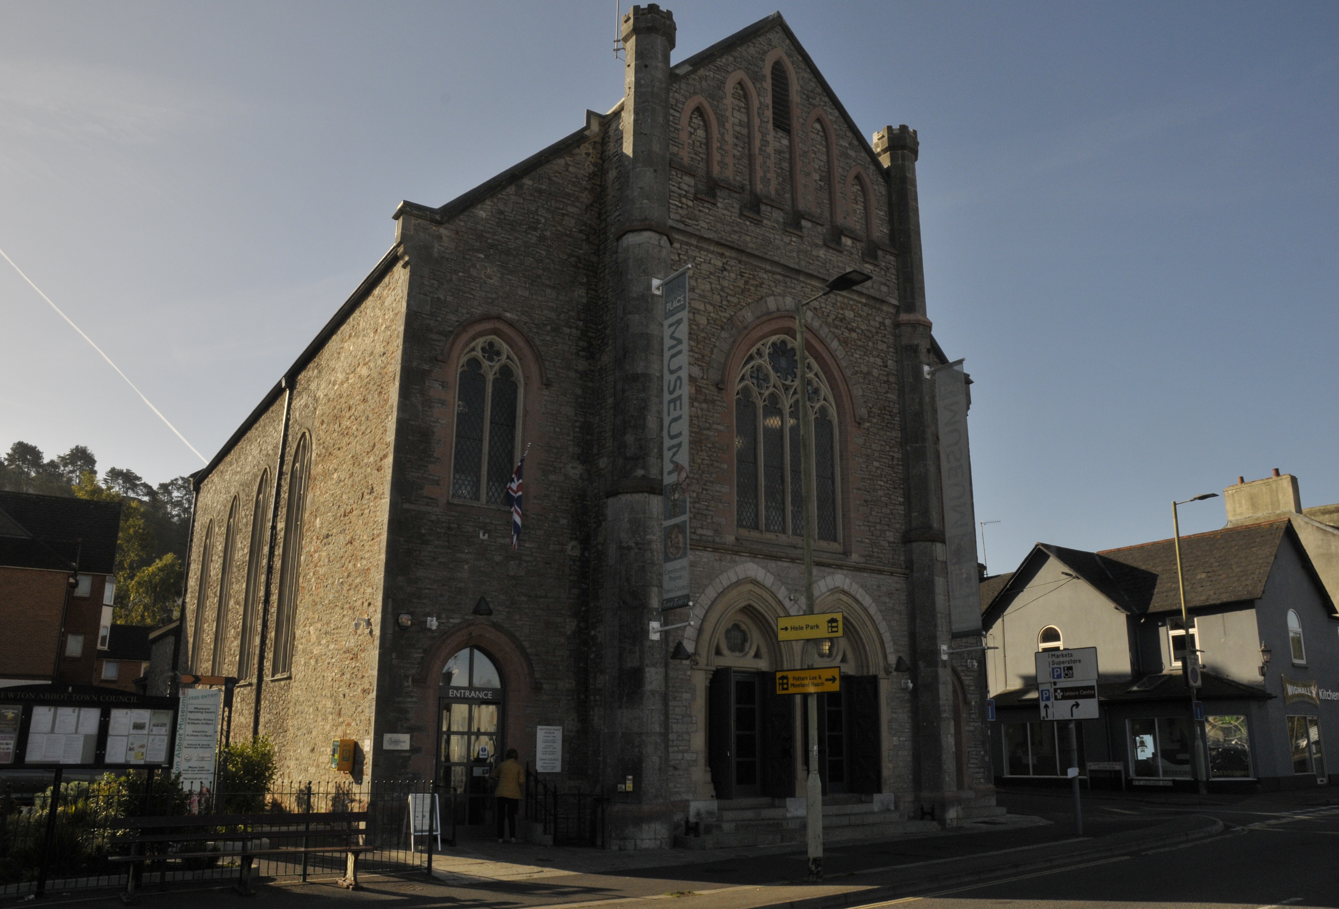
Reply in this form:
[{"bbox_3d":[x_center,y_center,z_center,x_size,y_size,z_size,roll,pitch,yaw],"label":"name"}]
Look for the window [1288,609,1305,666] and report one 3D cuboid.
[{"bbox_3d":[19.628,5.711,32.118,1.200,1.780,0.160,13,-20,-37],"label":"window"}]

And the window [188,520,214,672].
[{"bbox_3d":[-15.544,4.898,34.227,0.291,5.723,1.746,10,-19,-32],"label":"window"}]

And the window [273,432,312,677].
[{"bbox_3d":[-8.661,2.181,23.500,0.300,5.700,1.850,11,-19,-33],"label":"window"}]

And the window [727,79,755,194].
[{"bbox_3d":[1.623,-7.347,23.754,0.725,2.989,0.294,10,-19,-32],"label":"window"}]

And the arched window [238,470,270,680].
[{"bbox_3d":[-11.102,3.154,27.742,0.291,5.869,1.843,10,-19,-32],"label":"arched window"}]

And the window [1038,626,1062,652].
[{"bbox_3d":[12.617,6.450,33.981,0.200,1.500,0.950,9,-18,-29],"label":"window"}]

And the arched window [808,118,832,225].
[{"bbox_3d":[3.658,-6.875,25.019,0.725,2.940,0.294,10,-19,-32],"label":"arched window"}]

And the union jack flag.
[{"bbox_3d":[-2.657,0.787,17.639,0.250,1.700,0.800,11,-19,-33],"label":"union jack flag"}]

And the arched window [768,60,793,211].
[{"bbox_3d":[2.645,-7.657,24.545,0.725,4.096,0.294,10,-19,-32],"label":"arched window"}]

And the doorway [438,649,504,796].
[{"bbox_3d":[-3.652,5.127,19.057,1.323,3.038,0.294,10,-19,-32],"label":"doorway"}]

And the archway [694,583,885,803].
[{"bbox_3d":[2.363,4.536,19.898,4.950,4.080,0.600,11,-19,-33],"label":"archway"}]

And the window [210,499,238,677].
[{"bbox_3d":[-13.350,4.037,31.024,0.291,5.771,1.794,10,-19,-32],"label":"window"}]

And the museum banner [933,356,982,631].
[{"bbox_3d":[6.186,0.909,21.964,0.060,6.150,0.850,11,-19,-33],"label":"museum banner"}]

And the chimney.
[{"bbox_3d":[22.820,1.638,39.442,0.880,1.850,2.600,13,-20,-37],"label":"chimney"}]

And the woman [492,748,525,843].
[{"bbox_3d":[-2.864,6.073,18.283,0.512,1.586,0.345,6,-17,-21],"label":"woman"}]

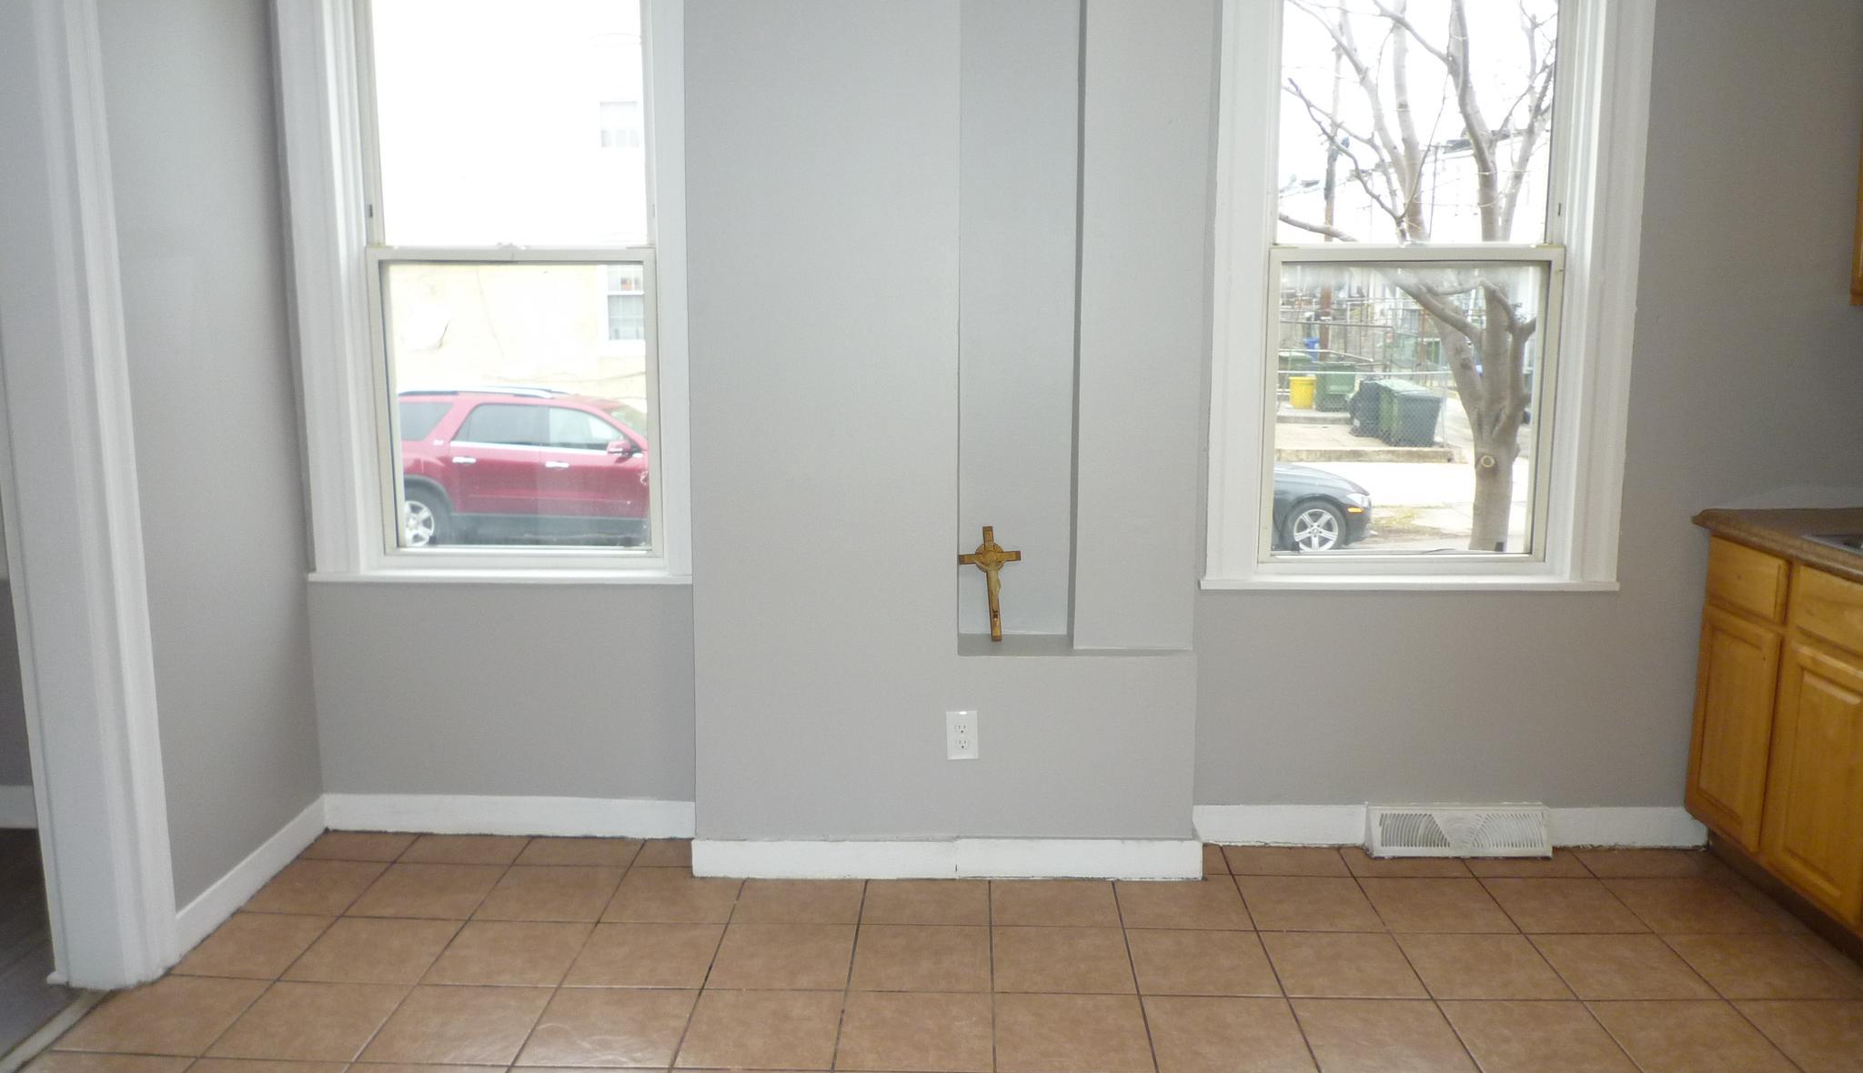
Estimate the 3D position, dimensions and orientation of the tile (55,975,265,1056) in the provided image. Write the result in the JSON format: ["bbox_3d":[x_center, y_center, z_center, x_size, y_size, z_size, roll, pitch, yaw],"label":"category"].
[{"bbox_3d":[-1.534,0.971,2.719,0.290,0.010,0.299,0,9,2],"label":"tile"}]

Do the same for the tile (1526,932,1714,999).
[{"bbox_3d":[1.506,0.945,2.941,0.302,0.010,0.302,0,9,2],"label":"tile"}]

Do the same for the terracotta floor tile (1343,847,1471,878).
[{"bbox_3d":[1.228,0.844,3.474,0.299,0.010,0.199,0,9,2],"label":"terracotta floor tile"}]

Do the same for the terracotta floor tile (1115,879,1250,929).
[{"bbox_3d":[0.599,0.885,3.232,0.299,0.010,0.290,0,9,2],"label":"terracotta floor tile"}]

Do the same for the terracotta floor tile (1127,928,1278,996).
[{"bbox_3d":[0.591,0.936,2.945,0.302,0.010,0.299,0,10,2],"label":"terracotta floor tile"}]

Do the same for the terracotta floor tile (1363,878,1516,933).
[{"bbox_3d":[1.219,0.894,3.252,0.301,0.010,0.301,0,9,2],"label":"terracotta floor tile"}]

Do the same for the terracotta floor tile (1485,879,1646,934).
[{"bbox_3d":[1.519,0.895,3.244,0.302,0.010,0.302,0,9,2],"label":"terracotta floor tile"}]

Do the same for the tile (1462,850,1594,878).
[{"bbox_3d":[1.538,0.853,3.502,0.301,0.010,0.201,0,9,2],"label":"tile"}]

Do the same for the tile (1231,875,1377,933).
[{"bbox_3d":[0.903,0.885,3.231,0.299,0.010,0.309,0,9,2],"label":"tile"}]

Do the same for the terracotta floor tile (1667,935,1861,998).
[{"bbox_3d":[1.794,0.934,2.911,0.302,0.010,0.299,0,10,2],"label":"terracotta floor tile"}]

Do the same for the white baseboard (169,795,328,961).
[{"bbox_3d":[-1.675,0.824,3.320,0.015,0.110,0.737,0,9,-1],"label":"white baseboard"}]

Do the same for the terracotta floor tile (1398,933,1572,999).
[{"bbox_3d":[1.203,0.944,2.950,0.301,0.010,0.301,0,9,2],"label":"terracotta floor tile"}]

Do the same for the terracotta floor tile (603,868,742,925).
[{"bbox_3d":[-0.621,0.878,3.275,0.302,0.010,0.299,0,10,2],"label":"terracotta floor tile"}]

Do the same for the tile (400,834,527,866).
[{"bbox_3d":[-1.222,0.831,3.531,0.302,0.010,0.184,0,10,2],"label":"tile"}]

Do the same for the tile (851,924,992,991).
[{"bbox_3d":[-0.019,0.930,2.959,0.299,0.010,0.299,0,9,2],"label":"tile"}]

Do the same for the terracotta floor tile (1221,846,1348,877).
[{"bbox_3d":[0.911,0.843,3.470,0.302,0.010,0.184,0,10,2],"label":"terracotta floor tile"}]

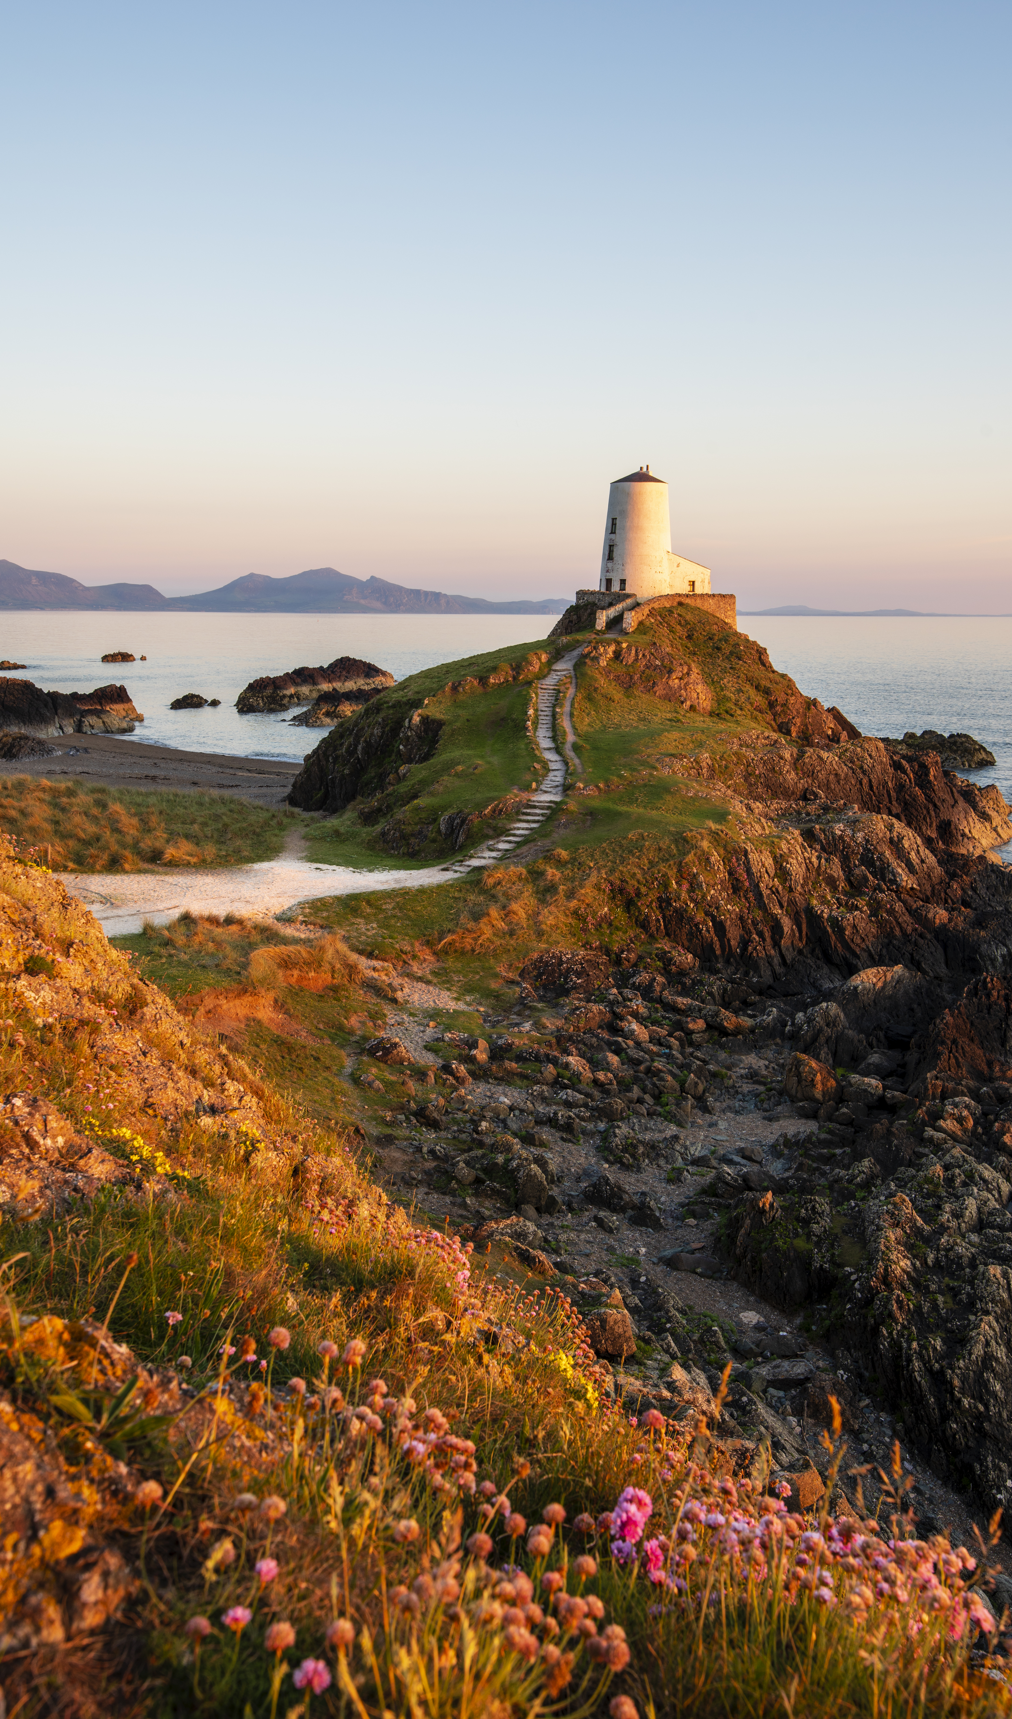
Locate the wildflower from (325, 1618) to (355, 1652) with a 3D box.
[{"bbox_3d":[-0.119,0.558,1.030,0.021,0.021,0.021,0,10,0],"label":"wildflower"}]

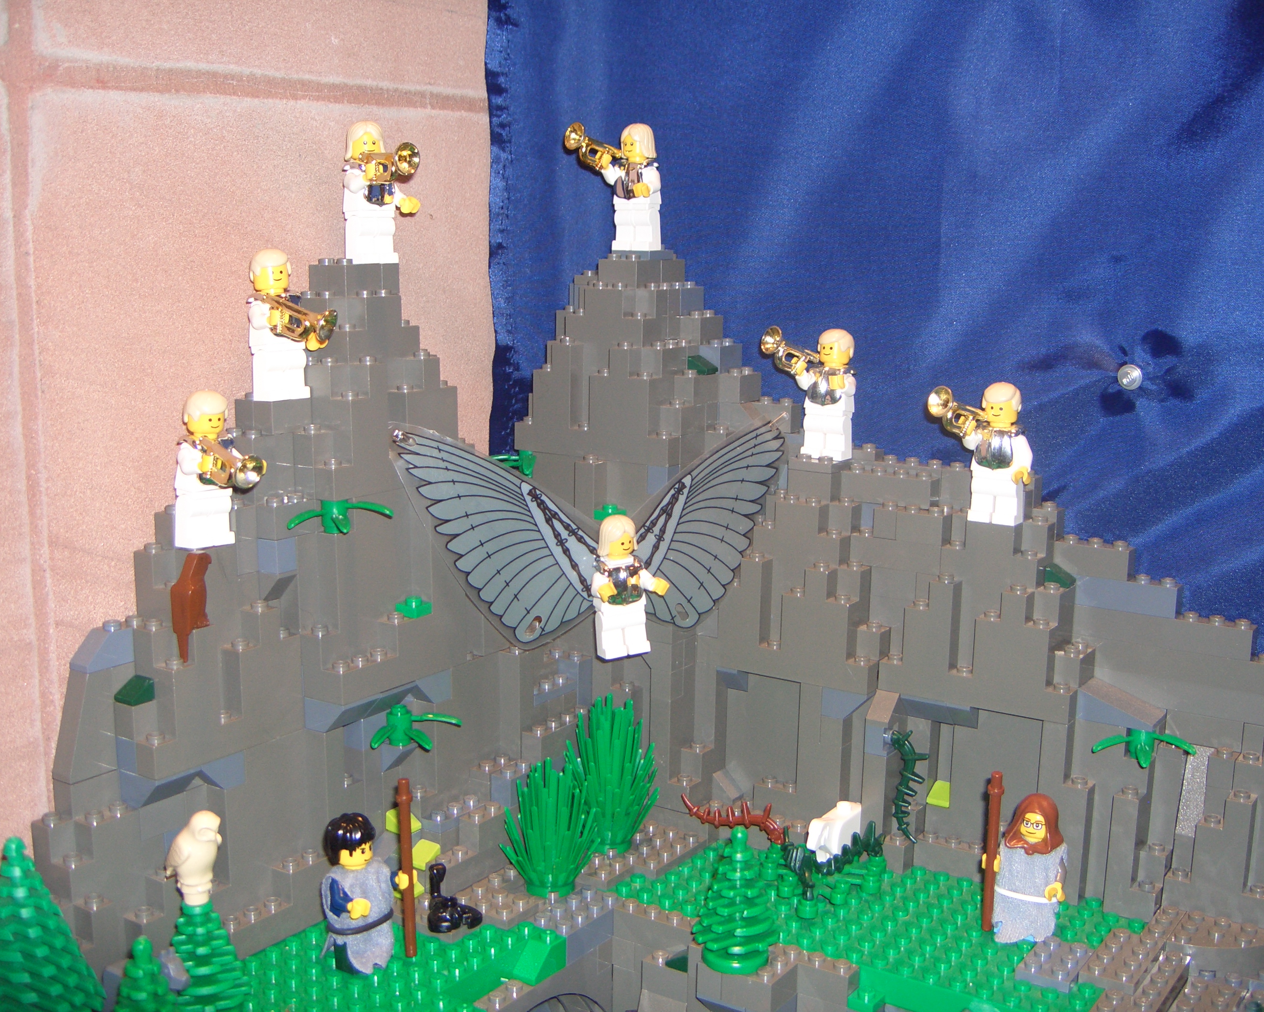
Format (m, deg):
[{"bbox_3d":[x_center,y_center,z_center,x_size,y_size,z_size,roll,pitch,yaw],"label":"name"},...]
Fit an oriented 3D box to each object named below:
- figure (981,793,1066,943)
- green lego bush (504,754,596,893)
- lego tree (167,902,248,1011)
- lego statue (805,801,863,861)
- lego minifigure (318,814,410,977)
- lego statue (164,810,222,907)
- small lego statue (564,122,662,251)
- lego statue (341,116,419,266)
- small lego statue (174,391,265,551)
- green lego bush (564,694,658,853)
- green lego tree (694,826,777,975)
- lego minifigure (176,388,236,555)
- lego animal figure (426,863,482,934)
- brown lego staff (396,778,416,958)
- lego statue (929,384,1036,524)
[{"bbox_3d":[0.114,0.105,0.437,0.023,0.044,0.018,8,13,33],"label":"figure"},{"bbox_3d":[-0.025,0.099,0.470,0.031,0.043,0.031,1,11,0],"label":"green lego bush"},{"bbox_3d":[-0.110,0.113,0.387,0.024,0.041,0.024,8,13,33],"label":"lego tree"},{"bbox_3d":[0.065,0.108,0.488,0.010,0.020,0.021,8,13,33],"label":"lego statue"},{"bbox_3d":[-0.073,0.107,0.419,0.020,0.043,0.025,8,13,33],"label":"lego minifigure"},{"bbox_3d":[-0.110,0.088,0.382,0.015,0.025,0.011,3,11,12],"label":"lego statue"},{"bbox_3d":[-0.004,-0.110,0.522,0.023,0.043,0.035,8,13,33],"label":"small lego statue"},{"bbox_3d":[-0.072,-0.094,0.458,0.033,0.043,0.027,8,13,33],"label":"lego statue"},{"bbox_3d":[-0.110,-0.009,0.415,0.033,0.043,0.023,8,13,33],"label":"small lego statue"},{"bbox_3d":[-0.007,0.086,0.496,0.031,0.052,0.031,1,11,0],"label":"green lego bush"},{"bbox_3d":[0.030,0.109,0.426,0.024,0.041,0.024,1,11,0],"label":"green lego tree"},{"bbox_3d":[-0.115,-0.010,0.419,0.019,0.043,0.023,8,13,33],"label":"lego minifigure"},{"bbox_3d":[-0.053,0.114,0.441,0.016,0.017,0.017,-6,13,-32],"label":"lego animal figure"},{"bbox_3d":[-0.062,0.100,0.421,0.005,0.053,0.005,0,8,0],"label":"brown lego staff"},{"bbox_3d":[0.106,-0.015,0.459,0.025,0.043,0.033,8,13,33],"label":"lego statue"}]

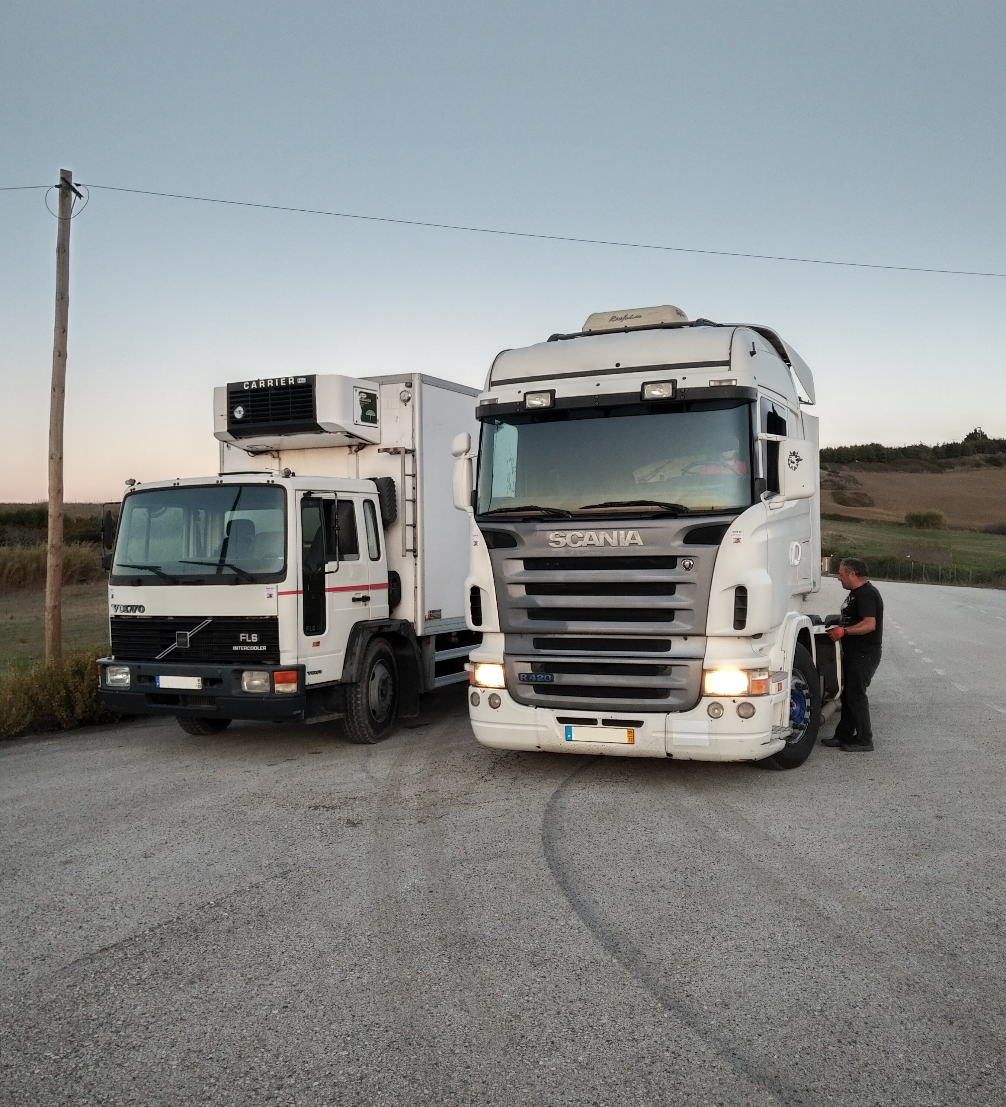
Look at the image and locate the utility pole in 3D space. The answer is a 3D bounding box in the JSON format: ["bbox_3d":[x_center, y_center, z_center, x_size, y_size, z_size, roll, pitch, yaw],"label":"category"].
[{"bbox_3d":[-6.260,-1.772,14.800,0.250,7.265,0.250,1,0,0],"label":"utility pole"}]

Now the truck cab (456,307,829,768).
[{"bbox_3d":[1.826,-0.153,10.312,2.650,3.760,5.900,-1,0,23],"label":"truck cab"}]

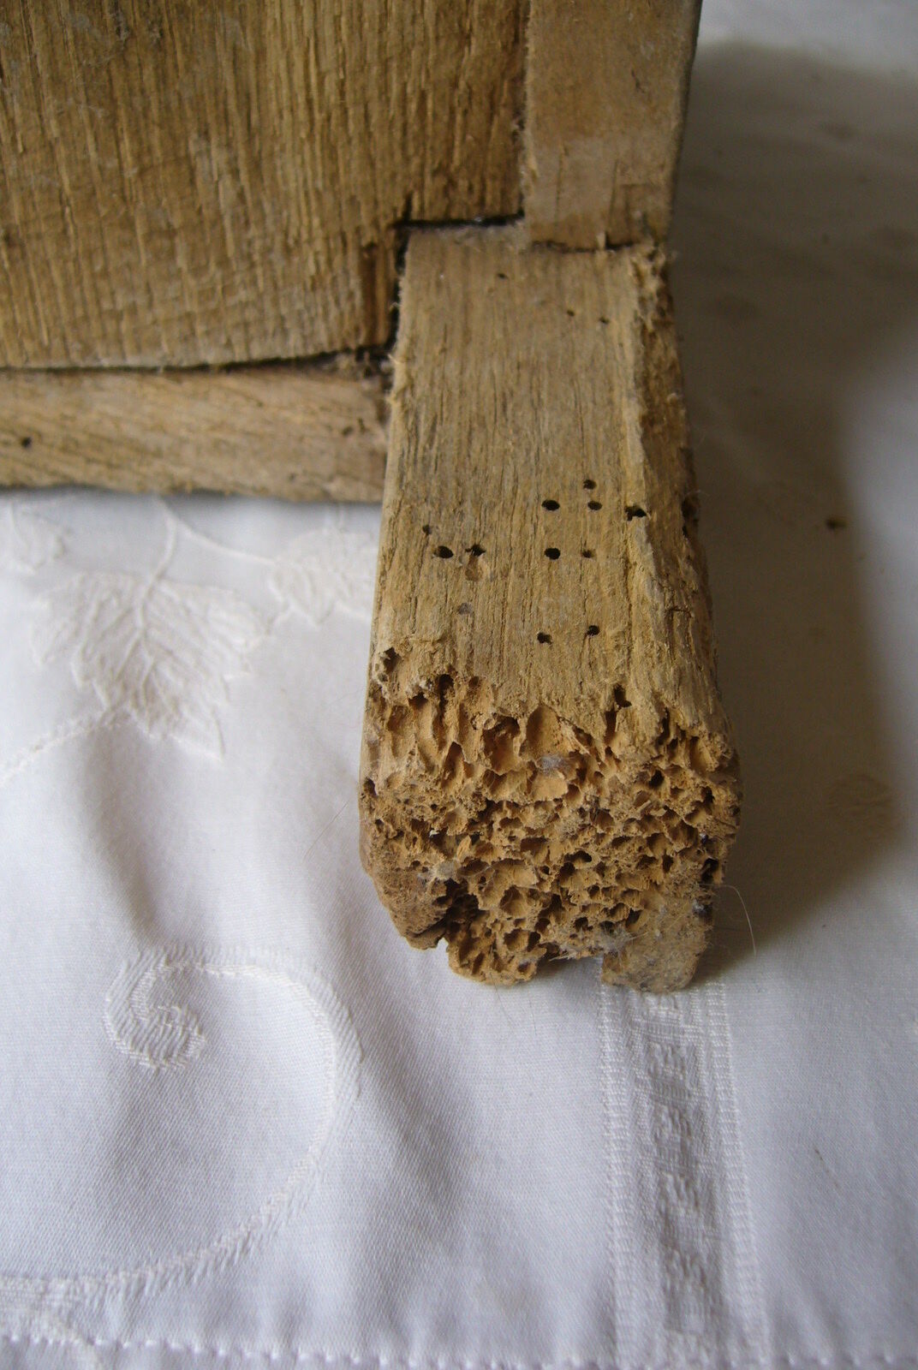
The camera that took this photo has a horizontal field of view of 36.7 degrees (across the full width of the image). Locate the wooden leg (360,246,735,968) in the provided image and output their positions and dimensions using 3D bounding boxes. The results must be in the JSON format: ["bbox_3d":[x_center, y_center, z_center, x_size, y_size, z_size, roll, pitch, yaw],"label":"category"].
[{"bbox_3d":[0.011,-0.015,0.210,0.043,0.054,0.104,1,50,1],"label":"wooden leg"}]

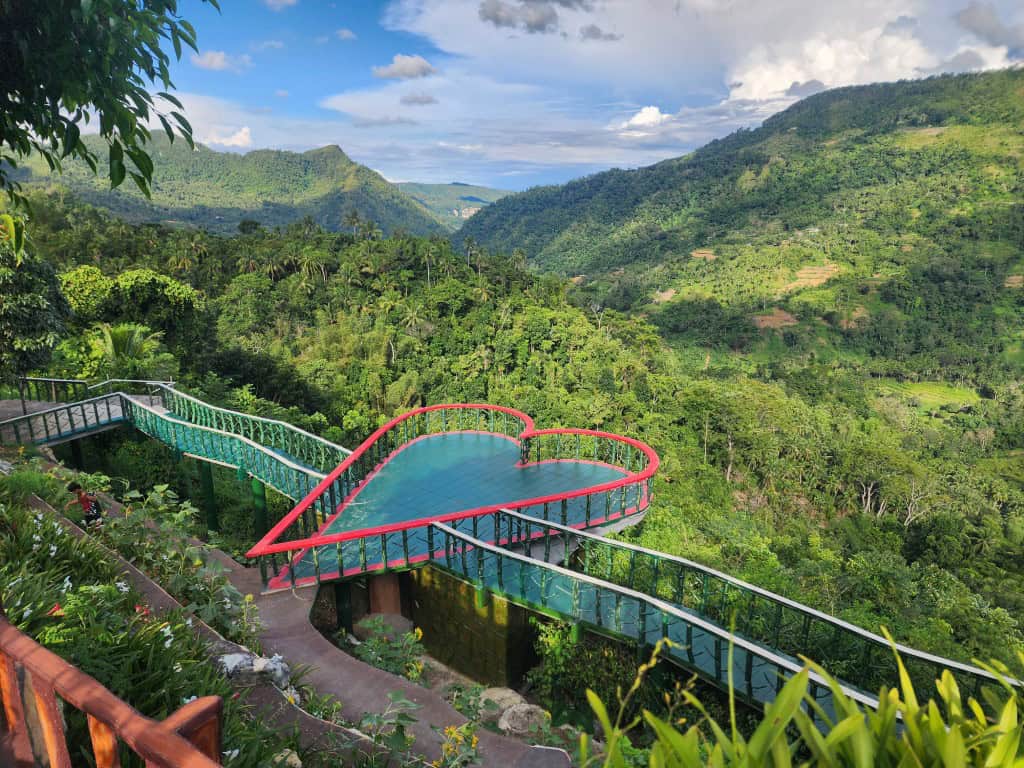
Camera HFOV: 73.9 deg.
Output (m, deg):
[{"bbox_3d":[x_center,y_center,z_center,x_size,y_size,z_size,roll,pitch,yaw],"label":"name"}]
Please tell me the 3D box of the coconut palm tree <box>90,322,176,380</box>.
[{"bbox_3d":[-20.305,-1.422,36.500,4.600,4.000,4.500,0,13,0],"label":"coconut palm tree"}]

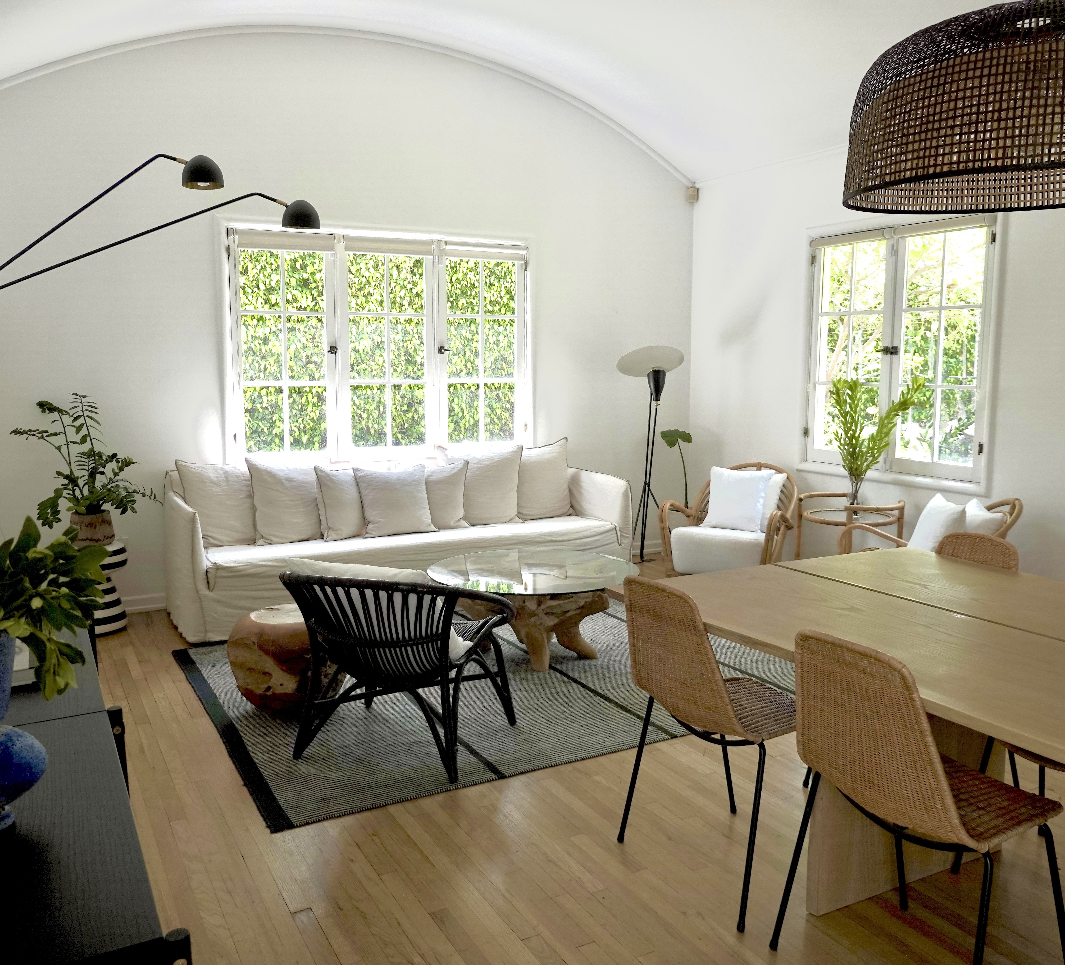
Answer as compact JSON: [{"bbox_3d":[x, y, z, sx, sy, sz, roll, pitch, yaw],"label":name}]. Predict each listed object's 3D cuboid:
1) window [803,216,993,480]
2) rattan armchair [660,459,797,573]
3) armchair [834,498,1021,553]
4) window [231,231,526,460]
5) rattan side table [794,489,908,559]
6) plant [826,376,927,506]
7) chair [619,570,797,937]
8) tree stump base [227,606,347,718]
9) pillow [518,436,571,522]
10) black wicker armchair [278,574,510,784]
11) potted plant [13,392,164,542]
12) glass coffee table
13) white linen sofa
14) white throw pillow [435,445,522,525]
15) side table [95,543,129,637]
[{"bbox_3d":[2.005,-0.724,5.373,0.090,1.330,1.250,-4,8,-28],"label":"window"},{"bbox_3d":[1.226,0.275,5.727,0.700,0.765,0.700,5,9,34],"label":"rattan armchair"},{"bbox_3d":[1.927,0.465,4.726,0.696,0.768,0.754,1,7,8],"label":"armchair"},{"bbox_3d":[-0.868,-0.785,5.853,1.860,1.330,0.090,-4,8,-28],"label":"window"},{"bbox_3d":[1.732,0.401,5.284,0.530,0.620,0.530,-4,8,-28],"label":"rattan side table"},{"bbox_3d":[1.892,-0.202,5.372,0.566,0.768,0.478,3,8,20],"label":"plant"},{"bbox_3d":[0.554,0.691,2.726,0.522,0.834,0.551,-4,8,-27],"label":"chair"},{"bbox_3d":[-1.055,0.746,4.138,0.510,0.371,0.510,-2,8,-16],"label":"tree stump base"},{"bbox_3d":[0.020,-0.021,6.002,0.520,0.500,0.180,-4,-6,-28],"label":"pillow"},{"bbox_3d":[-0.479,0.641,3.637,0.812,0.705,0.681,3,8,21],"label":"black wicker armchair"},{"bbox_3d":[-2.234,-0.061,4.841,0.640,0.770,0.540,-4,8,-28],"label":"potted plant"},{"bbox_3d":[0.009,0.641,4.727,1.032,0.426,1.032,0,7,0],"label":"glass coffee table"},{"bbox_3d":[-0.714,0.296,5.849,2.712,0.826,0.768,-4,8,-27],"label":"white linen sofa"},{"bbox_3d":[-0.304,0.026,5.744,0.540,0.500,0.180,-4,-6,-28],"label":"white throw pillow"},{"bbox_3d":[-2.393,0.579,5.212,0.384,0.435,0.384,-4,8,-27],"label":"side table"}]

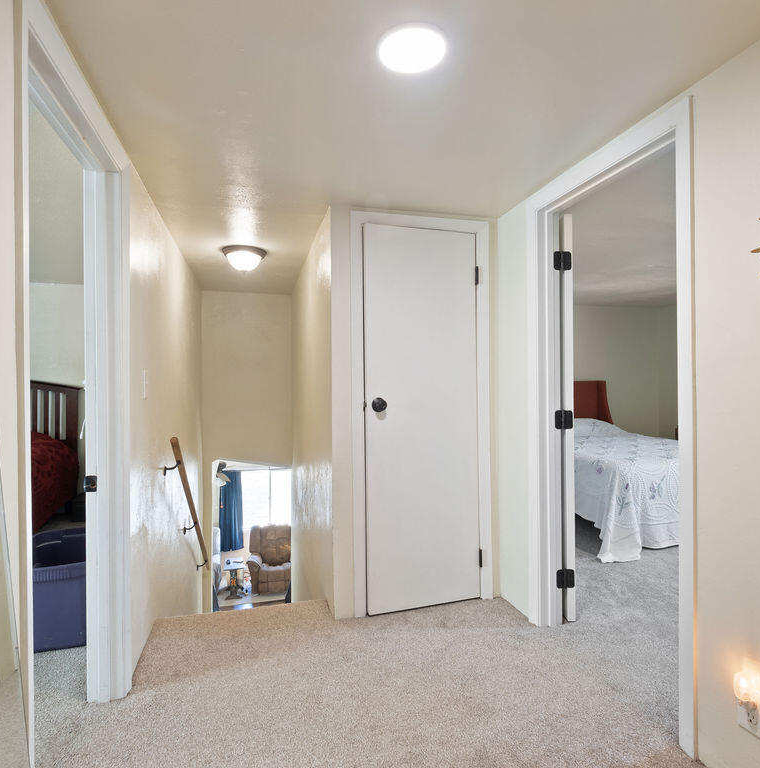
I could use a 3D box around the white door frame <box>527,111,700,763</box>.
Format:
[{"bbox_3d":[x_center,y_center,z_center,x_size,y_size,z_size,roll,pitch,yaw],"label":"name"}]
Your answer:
[{"bbox_3d":[0.906,0.134,1.912,0.140,2.060,0.885,0,0,-15],"label":"white door frame"}]

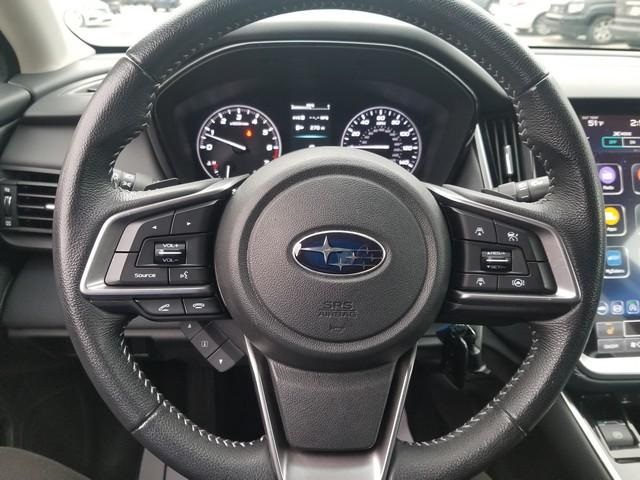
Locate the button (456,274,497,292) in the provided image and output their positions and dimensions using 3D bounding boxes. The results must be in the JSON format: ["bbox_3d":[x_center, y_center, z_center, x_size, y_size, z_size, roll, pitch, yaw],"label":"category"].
[{"bbox_3d":[0.107,0.030,0.331,0.029,0.012,0.010,0,6,0],"label":"button"}]

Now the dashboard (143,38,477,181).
[{"bbox_3d":[-0.006,-0.146,0.570,0.377,0.172,0.100,0,11,0],"label":"dashboard"}]

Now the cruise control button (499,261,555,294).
[{"bbox_3d":[0.142,0.026,0.331,0.038,0.022,0.010,0,6,0],"label":"cruise control button"}]

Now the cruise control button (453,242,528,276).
[{"bbox_3d":[0.117,0.012,0.329,0.049,0.023,0.014,0,6,0],"label":"cruise control button"}]

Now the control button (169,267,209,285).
[{"bbox_3d":[-0.089,0.024,0.330,0.028,0.012,0.010,0,6,0],"label":"control button"}]

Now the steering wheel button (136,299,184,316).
[{"bbox_3d":[-0.112,0.048,0.339,0.034,0.013,0.010,0,6,0],"label":"steering wheel button"}]

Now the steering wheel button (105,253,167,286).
[{"bbox_3d":[-0.127,0.020,0.330,0.043,0.023,0.010,0,6,0],"label":"steering wheel button"}]

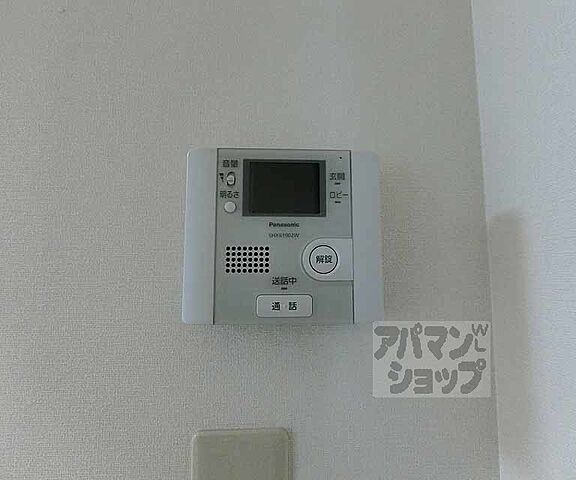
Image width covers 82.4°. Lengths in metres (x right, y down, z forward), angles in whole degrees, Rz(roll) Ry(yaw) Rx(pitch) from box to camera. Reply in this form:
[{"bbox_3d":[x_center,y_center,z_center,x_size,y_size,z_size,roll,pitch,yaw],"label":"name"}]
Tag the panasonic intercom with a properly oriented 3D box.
[{"bbox_3d":[-0.003,-0.003,0.259,0.148,0.131,0.026,0,-6,-3],"label":"panasonic intercom"}]

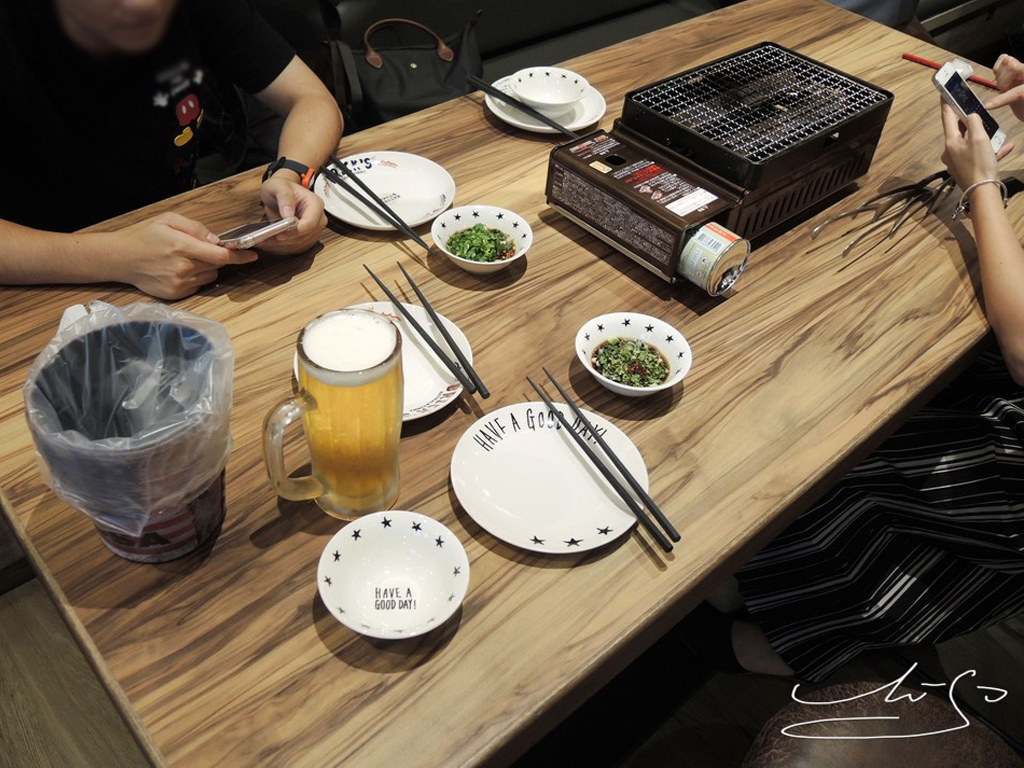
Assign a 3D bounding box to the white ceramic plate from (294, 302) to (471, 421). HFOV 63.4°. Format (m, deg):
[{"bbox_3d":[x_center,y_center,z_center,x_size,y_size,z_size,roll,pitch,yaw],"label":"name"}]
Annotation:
[{"bbox_3d":[-0.129,-0.020,0.839,0.175,0.020,0.175,3,46,-3],"label":"white ceramic plate"}]

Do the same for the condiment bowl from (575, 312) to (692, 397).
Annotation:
[{"bbox_3d":[0.116,-0.018,0.812,0.112,0.042,0.112,3,44,-3],"label":"condiment bowl"}]

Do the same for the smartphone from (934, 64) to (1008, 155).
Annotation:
[{"bbox_3d":[0.587,-0.352,1.062,0.125,0.010,0.060,49,54,-4],"label":"smartphone"}]

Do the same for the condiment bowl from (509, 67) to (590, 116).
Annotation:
[{"bbox_3d":[0.054,-0.415,1.206,0.114,0.045,0.114,3,46,-3],"label":"condiment bowl"}]

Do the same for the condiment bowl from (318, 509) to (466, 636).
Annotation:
[{"bbox_3d":[-0.089,0.153,0.628,0.112,0.042,0.112,3,44,-3],"label":"condiment bowl"}]

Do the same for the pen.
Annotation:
[{"bbox_3d":[0.761,-0.538,1.432,0.172,0.009,0.009,31,51,23],"label":"pen"}]

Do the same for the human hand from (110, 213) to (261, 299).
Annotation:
[{"bbox_3d":[-0.350,-0.136,0.889,0.158,0.074,0.082,2,46,-4],"label":"human hand"}]

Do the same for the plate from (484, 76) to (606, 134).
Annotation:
[{"bbox_3d":[0.051,-0.415,1.238,0.175,0.020,0.175,3,46,-3],"label":"plate"}]

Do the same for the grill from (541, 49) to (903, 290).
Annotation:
[{"bbox_3d":[0.258,-0.290,1.040,0.398,0.138,0.208,-30,54,-31],"label":"grill"}]

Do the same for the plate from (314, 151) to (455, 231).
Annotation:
[{"bbox_3d":[-0.159,-0.239,1.048,0.175,0.020,0.175,3,46,-3],"label":"plate"}]

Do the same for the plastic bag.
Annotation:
[{"bbox_3d":[-0.265,0.044,0.620,0.150,0.140,0.148,6,44,0],"label":"plastic bag"}]

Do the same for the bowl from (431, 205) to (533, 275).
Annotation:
[{"bbox_3d":[-0.034,-0.151,0.928,0.112,0.042,0.112,3,44,-3],"label":"bowl"}]

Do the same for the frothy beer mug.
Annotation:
[{"bbox_3d":[-0.146,0.037,0.675,0.118,0.173,0.081,-22,52,-24],"label":"frothy beer mug"}]

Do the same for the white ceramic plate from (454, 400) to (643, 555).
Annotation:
[{"bbox_3d":[0.032,0.082,0.718,0.171,0.020,0.171,3,44,-3],"label":"white ceramic plate"}]

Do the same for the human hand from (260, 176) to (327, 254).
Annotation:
[{"bbox_3d":[-0.237,-0.180,0.891,0.080,0.075,0.090,18,45,12],"label":"human hand"}]

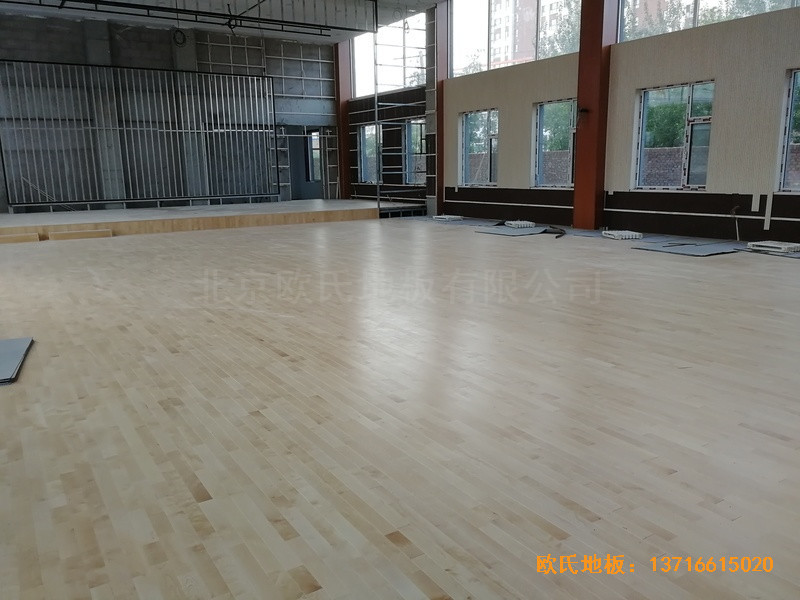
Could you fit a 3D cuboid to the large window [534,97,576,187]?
[{"bbox_3d":[3.993,-3.835,15.411,0.150,2.095,1.765,-8,14,-32],"label":"large window"}]

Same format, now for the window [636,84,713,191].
[{"bbox_3d":[5.662,-3.327,12.861,0.150,2.095,1.765,-8,14,-32],"label":"window"}]

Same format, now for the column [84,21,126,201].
[{"bbox_3d":[-9.301,-5.759,19.702,0.601,5.723,0.543,-8,14,-32],"label":"column"}]

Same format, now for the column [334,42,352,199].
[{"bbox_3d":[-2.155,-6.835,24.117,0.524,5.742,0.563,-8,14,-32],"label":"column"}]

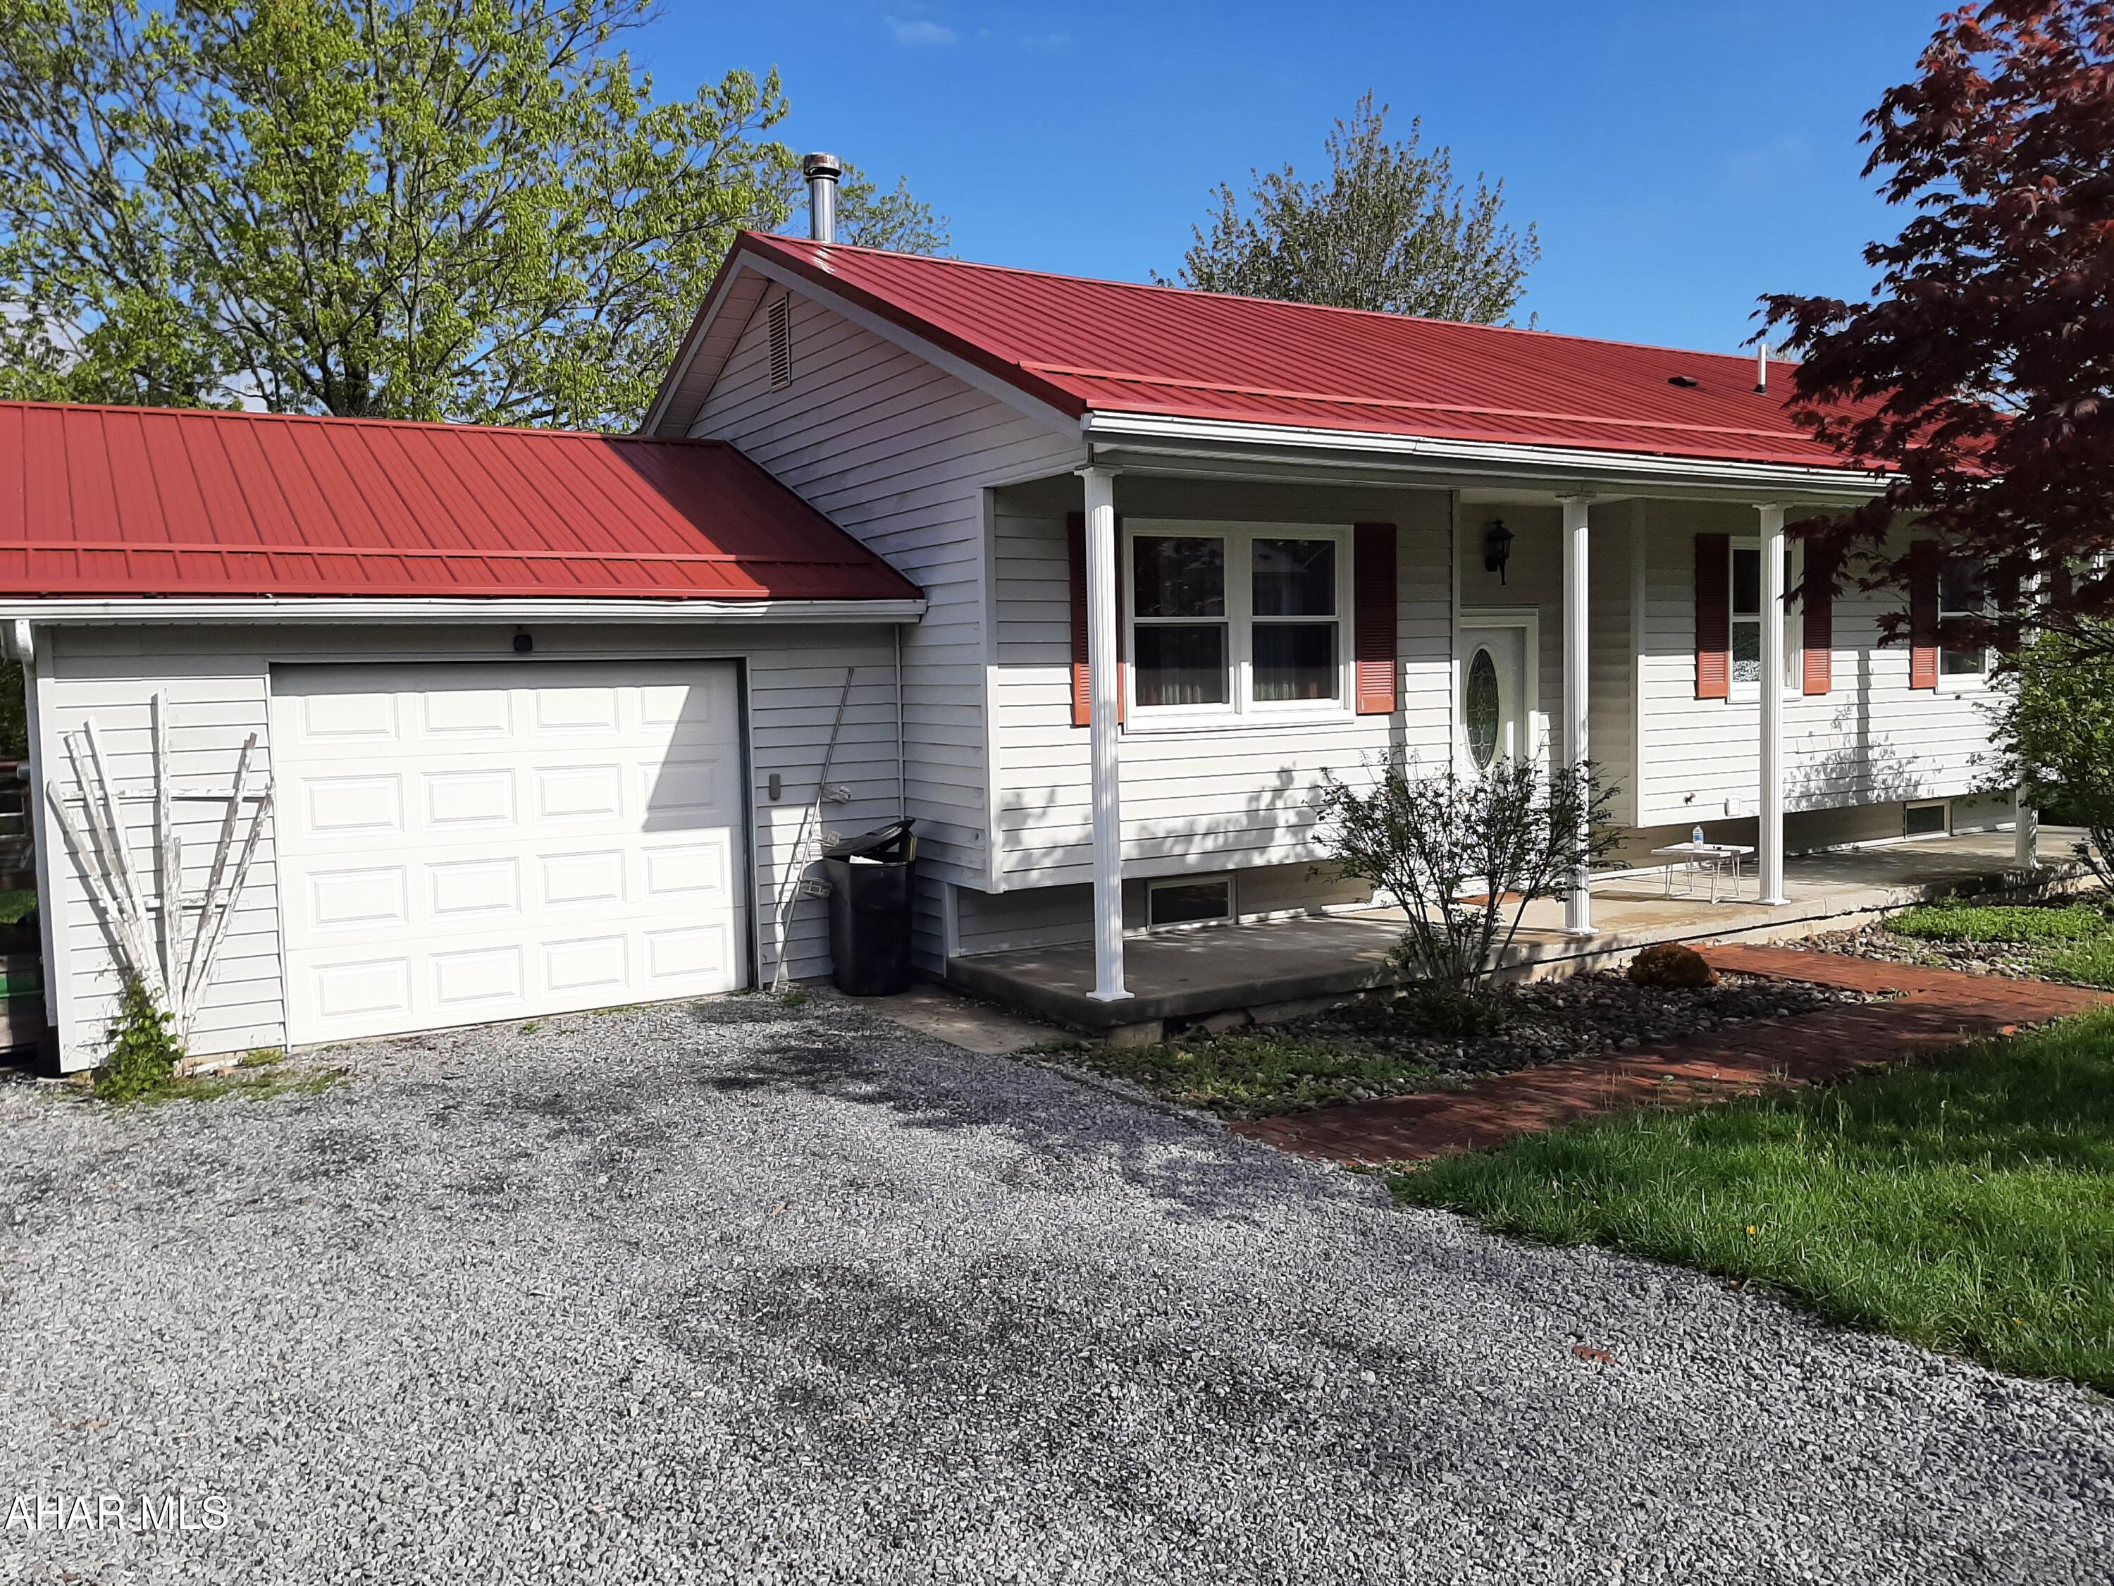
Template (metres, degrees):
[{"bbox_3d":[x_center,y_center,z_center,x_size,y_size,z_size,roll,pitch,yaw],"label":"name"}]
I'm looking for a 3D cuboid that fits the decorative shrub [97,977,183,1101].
[{"bbox_3d":[-4.629,1.165,8.006,0.436,0.554,0.495,-4,5,-31],"label":"decorative shrub"}]

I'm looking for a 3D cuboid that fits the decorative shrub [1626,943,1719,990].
[{"bbox_3d":[3.765,1.014,9.714,0.554,0.277,0.535,-4,5,-31],"label":"decorative shrub"}]

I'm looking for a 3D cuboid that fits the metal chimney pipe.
[{"bbox_3d":[-1.852,-4.666,12.660,0.282,0.801,0.282,-4,5,-31],"label":"metal chimney pipe"}]

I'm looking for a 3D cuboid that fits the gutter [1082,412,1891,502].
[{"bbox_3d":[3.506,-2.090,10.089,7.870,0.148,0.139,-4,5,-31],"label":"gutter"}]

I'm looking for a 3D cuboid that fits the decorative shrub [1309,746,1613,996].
[{"bbox_3d":[2.420,0.498,9.364,1.703,1.435,1.584,-1,4,0],"label":"decorative shrub"}]

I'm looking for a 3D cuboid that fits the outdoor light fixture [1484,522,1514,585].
[{"bbox_3d":[3.490,-1.895,12.519,0.208,0.510,0.247,-4,5,-31],"label":"outdoor light fixture"}]

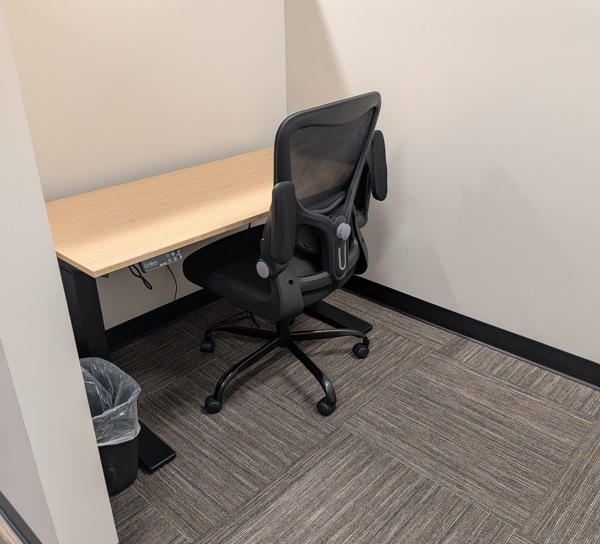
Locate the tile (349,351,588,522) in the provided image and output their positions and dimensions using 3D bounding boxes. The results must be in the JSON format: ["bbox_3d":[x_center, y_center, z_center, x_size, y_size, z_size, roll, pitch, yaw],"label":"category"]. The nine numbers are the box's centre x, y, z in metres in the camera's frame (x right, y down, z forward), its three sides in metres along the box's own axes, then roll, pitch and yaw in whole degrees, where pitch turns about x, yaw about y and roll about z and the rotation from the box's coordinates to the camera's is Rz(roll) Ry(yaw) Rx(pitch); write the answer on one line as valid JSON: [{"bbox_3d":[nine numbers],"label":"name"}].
[{"bbox_3d":[0.564,0.504,1.863,0.607,0.008,0.607,22,33,38],"label":"tile"}]

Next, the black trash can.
[{"bbox_3d":[-0.597,0.454,1.619,0.297,0.315,0.217,22,33,38],"label":"black trash can"}]

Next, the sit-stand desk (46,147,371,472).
[{"bbox_3d":[-0.300,0.018,2.120,0.695,0.665,1.250,22,33,38],"label":"sit-stand desk"}]

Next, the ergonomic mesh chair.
[{"bbox_3d":[-0.082,-0.081,1.922,0.700,1.010,0.710,14,29,27],"label":"ergonomic mesh chair"}]

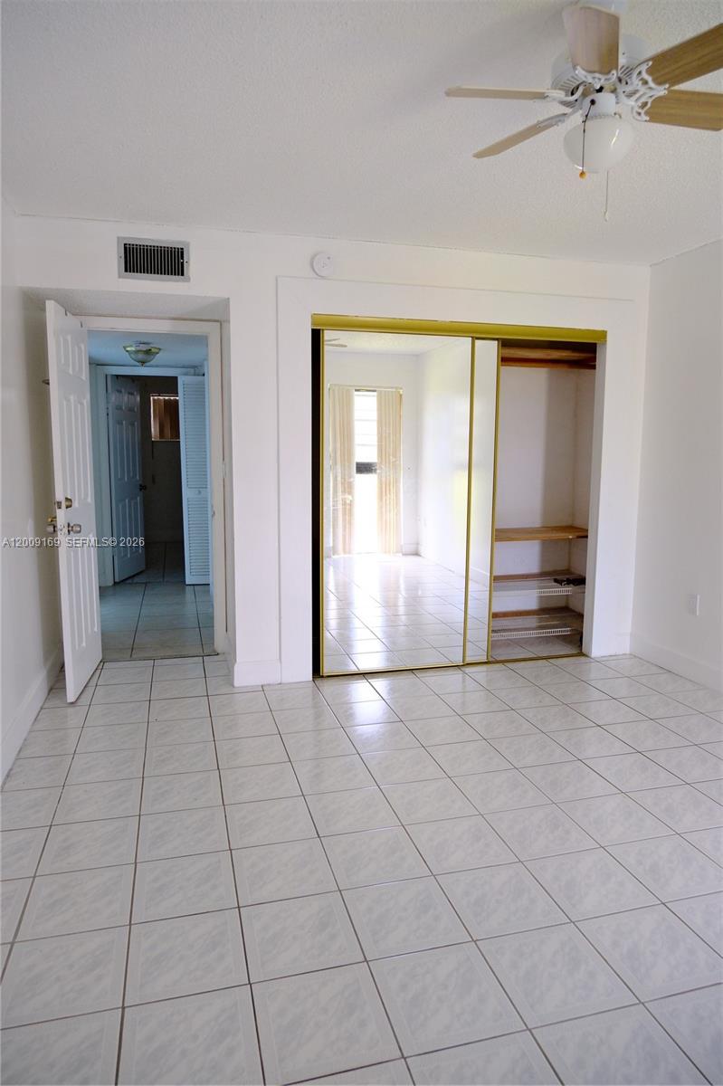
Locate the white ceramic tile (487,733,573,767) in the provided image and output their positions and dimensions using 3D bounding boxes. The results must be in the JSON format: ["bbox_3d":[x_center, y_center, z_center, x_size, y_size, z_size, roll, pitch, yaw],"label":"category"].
[{"bbox_3d":[0.765,0.938,3.130,0.302,0.010,0.302,-2,8,-15],"label":"white ceramic tile"}]

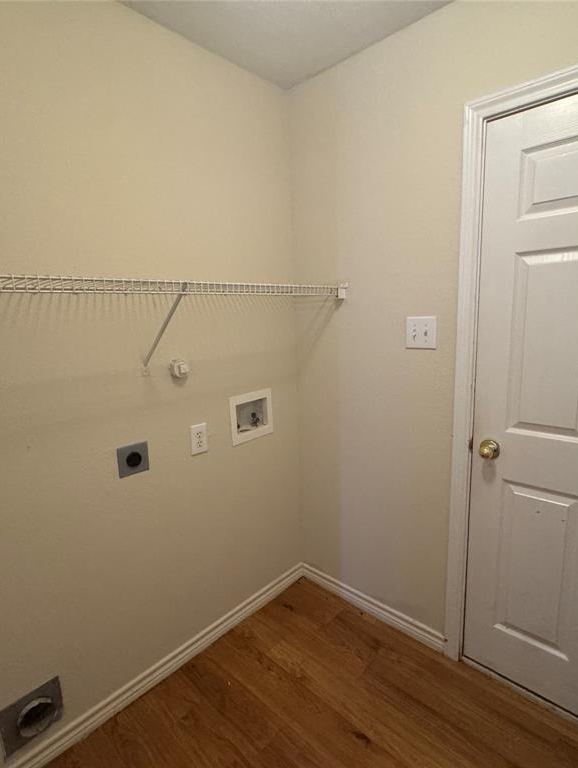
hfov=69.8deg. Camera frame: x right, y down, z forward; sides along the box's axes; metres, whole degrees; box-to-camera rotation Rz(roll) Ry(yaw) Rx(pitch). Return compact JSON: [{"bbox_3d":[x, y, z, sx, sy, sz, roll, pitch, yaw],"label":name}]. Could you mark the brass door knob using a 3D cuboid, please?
[{"bbox_3d":[0.714,0.241,1.486,0.066,0.066,0.064,7,14,43],"label":"brass door knob"}]

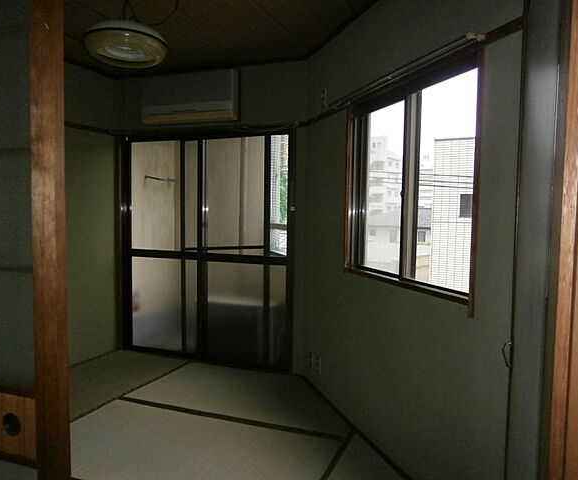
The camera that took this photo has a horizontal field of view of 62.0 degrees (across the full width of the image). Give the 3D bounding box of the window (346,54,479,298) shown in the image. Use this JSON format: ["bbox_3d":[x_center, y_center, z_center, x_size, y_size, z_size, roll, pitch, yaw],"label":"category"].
[{"bbox_3d":[0.540,-0.261,2.293,0.110,0.930,1.100,0,3,-18],"label":"window"}]

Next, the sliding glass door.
[{"bbox_3d":[-0.690,0.062,3.871,1.560,1.815,0.100,2,4,21],"label":"sliding glass door"}]

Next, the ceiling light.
[{"bbox_3d":[-0.832,-0.996,2.460,0.410,0.185,0.410,1,3,0],"label":"ceiling light"}]

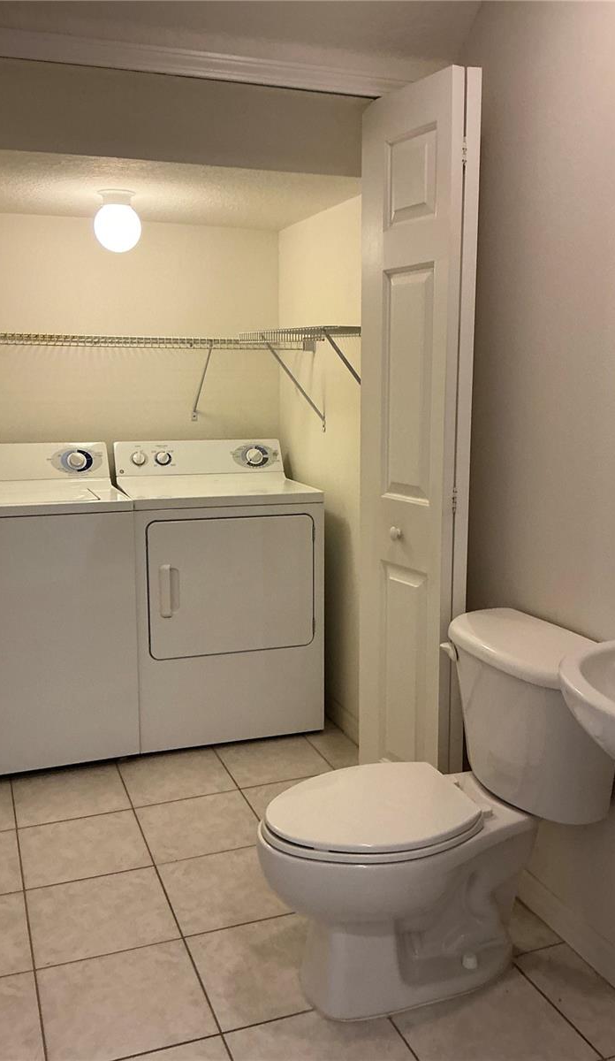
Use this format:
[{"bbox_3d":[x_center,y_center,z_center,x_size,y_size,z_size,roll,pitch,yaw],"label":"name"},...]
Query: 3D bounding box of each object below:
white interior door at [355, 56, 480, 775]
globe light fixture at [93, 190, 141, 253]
[{"bbox_3d":[0.287,-0.114,2.331,0.120,2.000,0.385,-5,10,-26],"label":"white interior door"},{"bbox_3d":[-0.625,-1.014,2.833,0.157,0.195,0.157,-4,10,-21],"label":"globe light fixture"}]

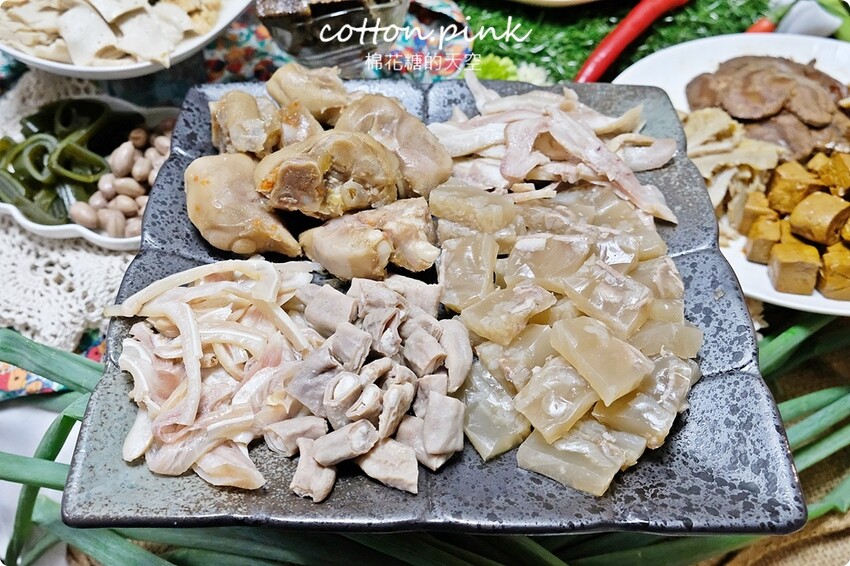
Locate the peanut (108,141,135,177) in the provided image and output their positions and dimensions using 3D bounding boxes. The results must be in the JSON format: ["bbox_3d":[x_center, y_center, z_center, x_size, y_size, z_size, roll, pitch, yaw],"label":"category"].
[{"bbox_3d":[-0.164,-0.067,0.408,0.012,0.011,0.021,16,68,12],"label":"peanut"}]

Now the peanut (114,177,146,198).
[{"bbox_3d":[-0.157,-0.051,0.400,0.019,0.010,0.010,16,54,12],"label":"peanut"}]

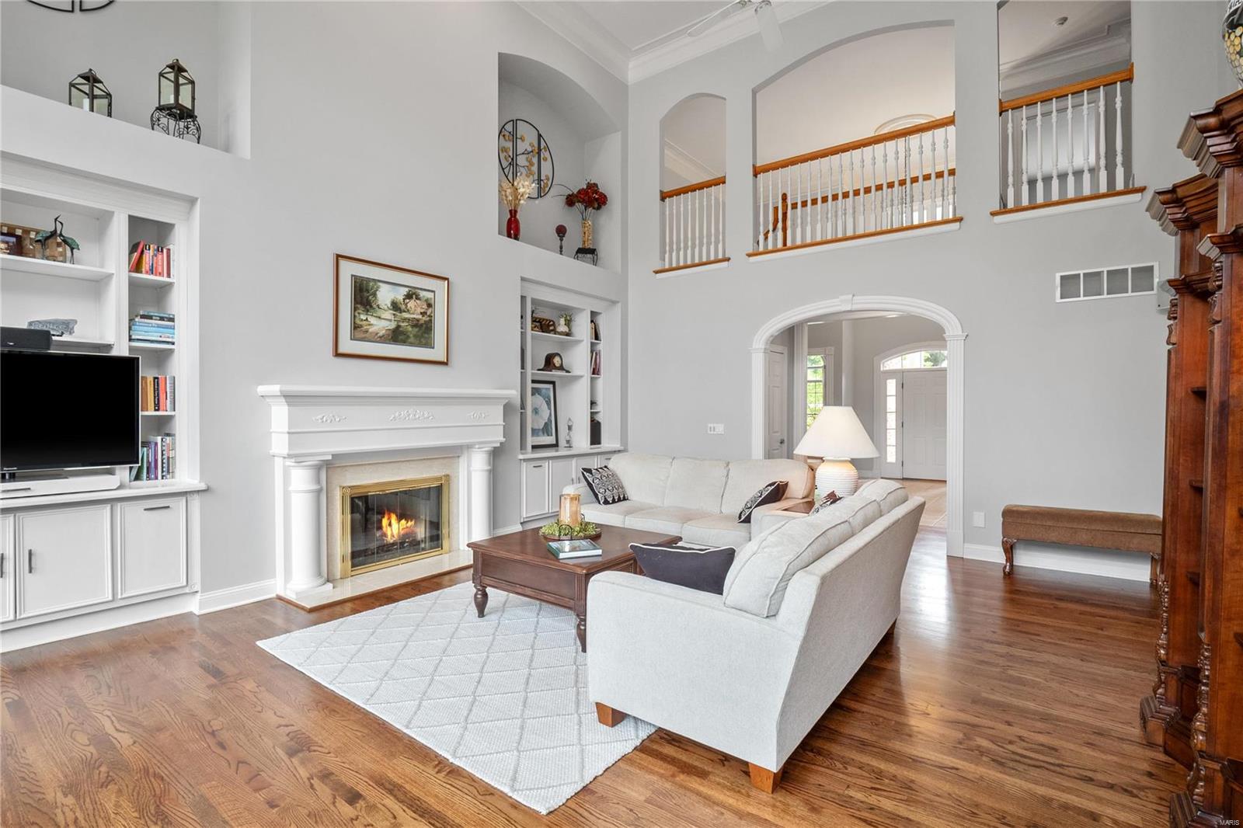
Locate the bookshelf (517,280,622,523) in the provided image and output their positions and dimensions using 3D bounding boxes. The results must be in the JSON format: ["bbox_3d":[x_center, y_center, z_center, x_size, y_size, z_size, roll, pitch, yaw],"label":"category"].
[{"bbox_3d":[-0.748,-0.105,6.669,0.564,2.685,1.835,1,1,37],"label":"bookshelf"}]

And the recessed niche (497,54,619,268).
[{"bbox_3d":[-0.866,-2.843,6.542,0.603,2.063,2.042,1,1,37],"label":"recessed niche"}]

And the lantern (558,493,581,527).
[{"bbox_3d":[-0.340,0.674,3.652,0.143,0.247,0.143,0,1,0],"label":"lantern"}]

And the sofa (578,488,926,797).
[{"bbox_3d":[0.831,0.850,2.847,1.009,0.925,1.890,1,1,38],"label":"sofa"}]

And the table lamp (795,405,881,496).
[{"bbox_3d":[1.520,0.296,3.890,0.544,0.714,0.544,1,1,37],"label":"table lamp"}]

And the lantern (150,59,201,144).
[{"bbox_3d":[-2.910,-2.026,3.620,0.178,0.589,0.178,0,1,11],"label":"lantern"}]

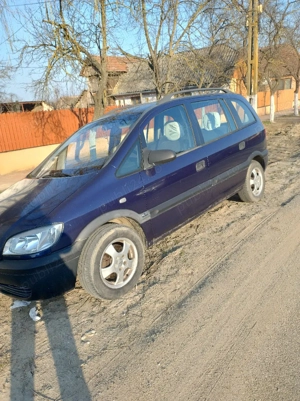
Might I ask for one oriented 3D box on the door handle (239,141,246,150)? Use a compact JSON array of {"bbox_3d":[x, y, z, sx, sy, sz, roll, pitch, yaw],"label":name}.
[{"bbox_3d":[1.222,-0.728,3.850,0.045,0.085,0.155,2,18,44],"label":"door handle"}]

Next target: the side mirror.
[{"bbox_3d":[0.080,-0.385,2.617,0.240,0.175,0.180,2,18,44],"label":"side mirror"}]

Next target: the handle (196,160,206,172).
[{"bbox_3d":[0.555,-0.378,3.176,0.045,0.088,0.155,2,18,44],"label":"handle"}]

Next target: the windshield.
[{"bbox_3d":[-0.745,-0.568,3.041,1.400,0.150,1.060,2,46,44],"label":"windshield"}]

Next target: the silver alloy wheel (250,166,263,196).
[{"bbox_3d":[1.521,-0.264,4.286,0.160,0.416,0.416,2,18,44],"label":"silver alloy wheel"}]

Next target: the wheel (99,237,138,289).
[{"bbox_3d":[-0.295,0.523,2.458,0.160,0.416,0.416,1,18,43],"label":"wheel"}]

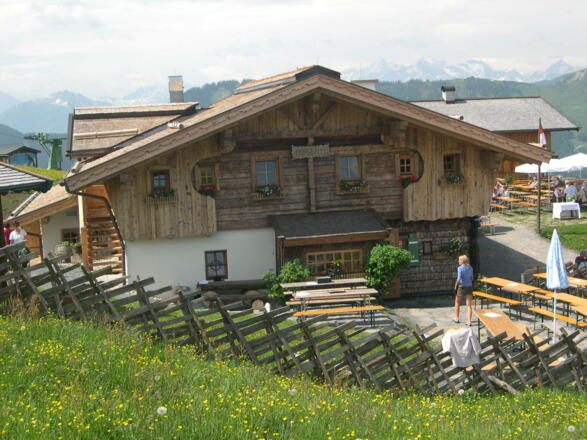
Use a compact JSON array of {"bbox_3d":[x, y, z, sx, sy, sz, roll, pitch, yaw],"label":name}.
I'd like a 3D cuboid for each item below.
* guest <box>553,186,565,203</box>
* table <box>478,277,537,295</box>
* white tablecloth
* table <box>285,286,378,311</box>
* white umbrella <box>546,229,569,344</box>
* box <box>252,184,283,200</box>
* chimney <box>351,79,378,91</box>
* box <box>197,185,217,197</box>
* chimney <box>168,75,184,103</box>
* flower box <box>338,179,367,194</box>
[{"bbox_3d":[13.853,-1.200,46.000,0.680,1.260,0.520,-3,6,-10],"label":"guest"},{"bbox_3d":[5.652,2.058,22.938,0.520,0.770,2.200,-4,6,-18],"label":"table"},{"bbox_3d":[13.408,-0.437,43.300,1.120,0.760,0.750,-3,6,-12],"label":"white tablecloth"},{"bbox_3d":[1.072,2.243,22.238,2.200,0.770,0.550,-3,6,-13],"label":"table"},{"bbox_3d":[5.636,1.471,19.017,0.480,2.590,0.480,-4,8,-14],"label":"white umbrella"},{"bbox_3d":[-0.686,-0.770,24.700,0.950,0.430,0.300,-3,6,-13],"label":"box"},{"bbox_3d":[2.385,-4.160,29.063,0.720,0.900,0.700,-4,8,-14],"label":"chimney"},{"bbox_3d":[-2.312,-0.780,23.700,0.580,0.320,0.250,-4,8,-14],"label":"box"},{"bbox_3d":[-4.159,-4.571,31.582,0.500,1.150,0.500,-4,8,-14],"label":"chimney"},{"bbox_3d":[1.646,-0.935,24.600,0.930,0.370,0.270,-4,8,-14],"label":"flower box"}]

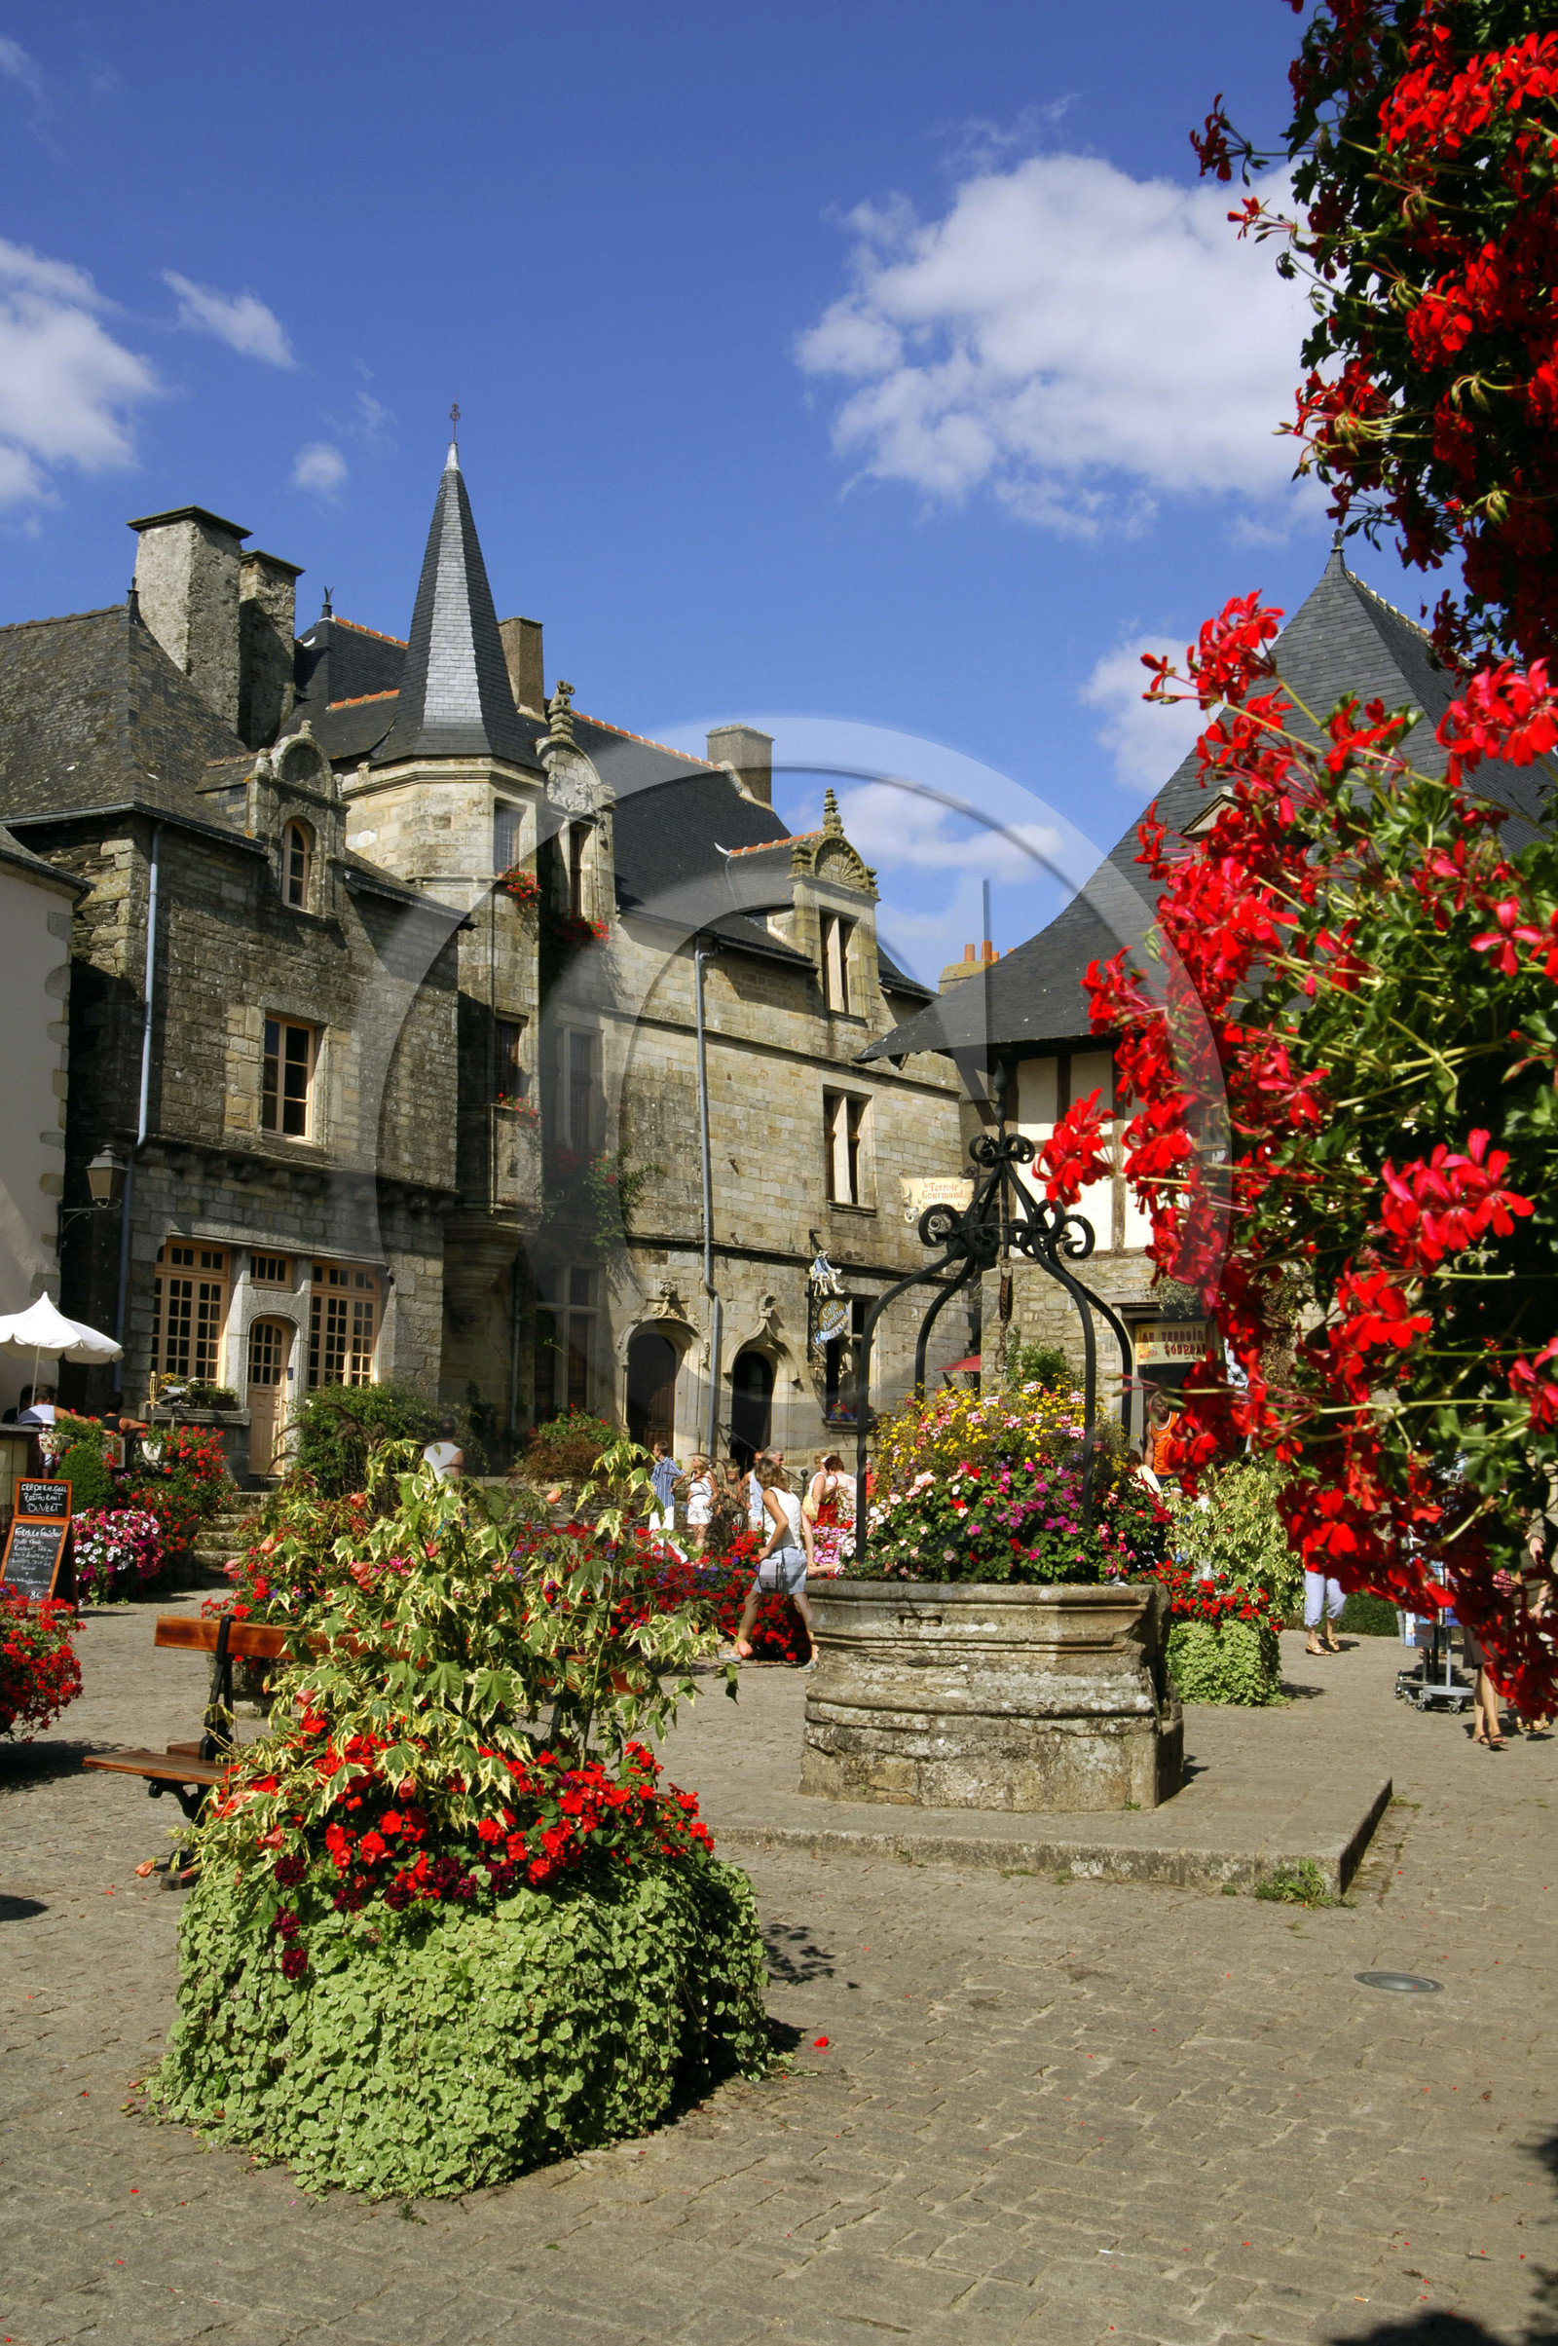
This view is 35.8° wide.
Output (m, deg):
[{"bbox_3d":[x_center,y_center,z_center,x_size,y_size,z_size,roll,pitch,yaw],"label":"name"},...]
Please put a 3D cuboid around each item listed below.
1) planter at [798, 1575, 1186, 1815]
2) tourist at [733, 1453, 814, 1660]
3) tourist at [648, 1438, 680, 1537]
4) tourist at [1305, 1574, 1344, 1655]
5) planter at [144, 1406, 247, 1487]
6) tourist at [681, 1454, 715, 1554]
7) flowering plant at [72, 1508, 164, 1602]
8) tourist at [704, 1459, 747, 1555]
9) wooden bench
[{"bbox_3d":[1.010,2.350,11.008,1.600,0.920,1.500,0,-7,11],"label":"planter"},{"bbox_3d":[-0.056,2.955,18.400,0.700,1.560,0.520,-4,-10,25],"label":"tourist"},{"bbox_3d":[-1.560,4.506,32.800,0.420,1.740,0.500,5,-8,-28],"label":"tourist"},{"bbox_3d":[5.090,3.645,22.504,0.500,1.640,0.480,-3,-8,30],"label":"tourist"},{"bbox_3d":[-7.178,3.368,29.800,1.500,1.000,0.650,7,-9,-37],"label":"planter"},{"bbox_3d":[-1.060,4.467,31.300,0.480,1.600,0.360,-9,-13,44],"label":"tourist"},{"bbox_3d":[-5.998,3.476,21.800,0.820,0.860,0.780,3,-7,-11],"label":"flowering plant"},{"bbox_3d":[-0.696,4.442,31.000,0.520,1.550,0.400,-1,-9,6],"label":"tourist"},{"bbox_3d":[-1.357,2.052,8.294,1.950,0.880,0.800,-2,-8,21],"label":"wooden bench"}]

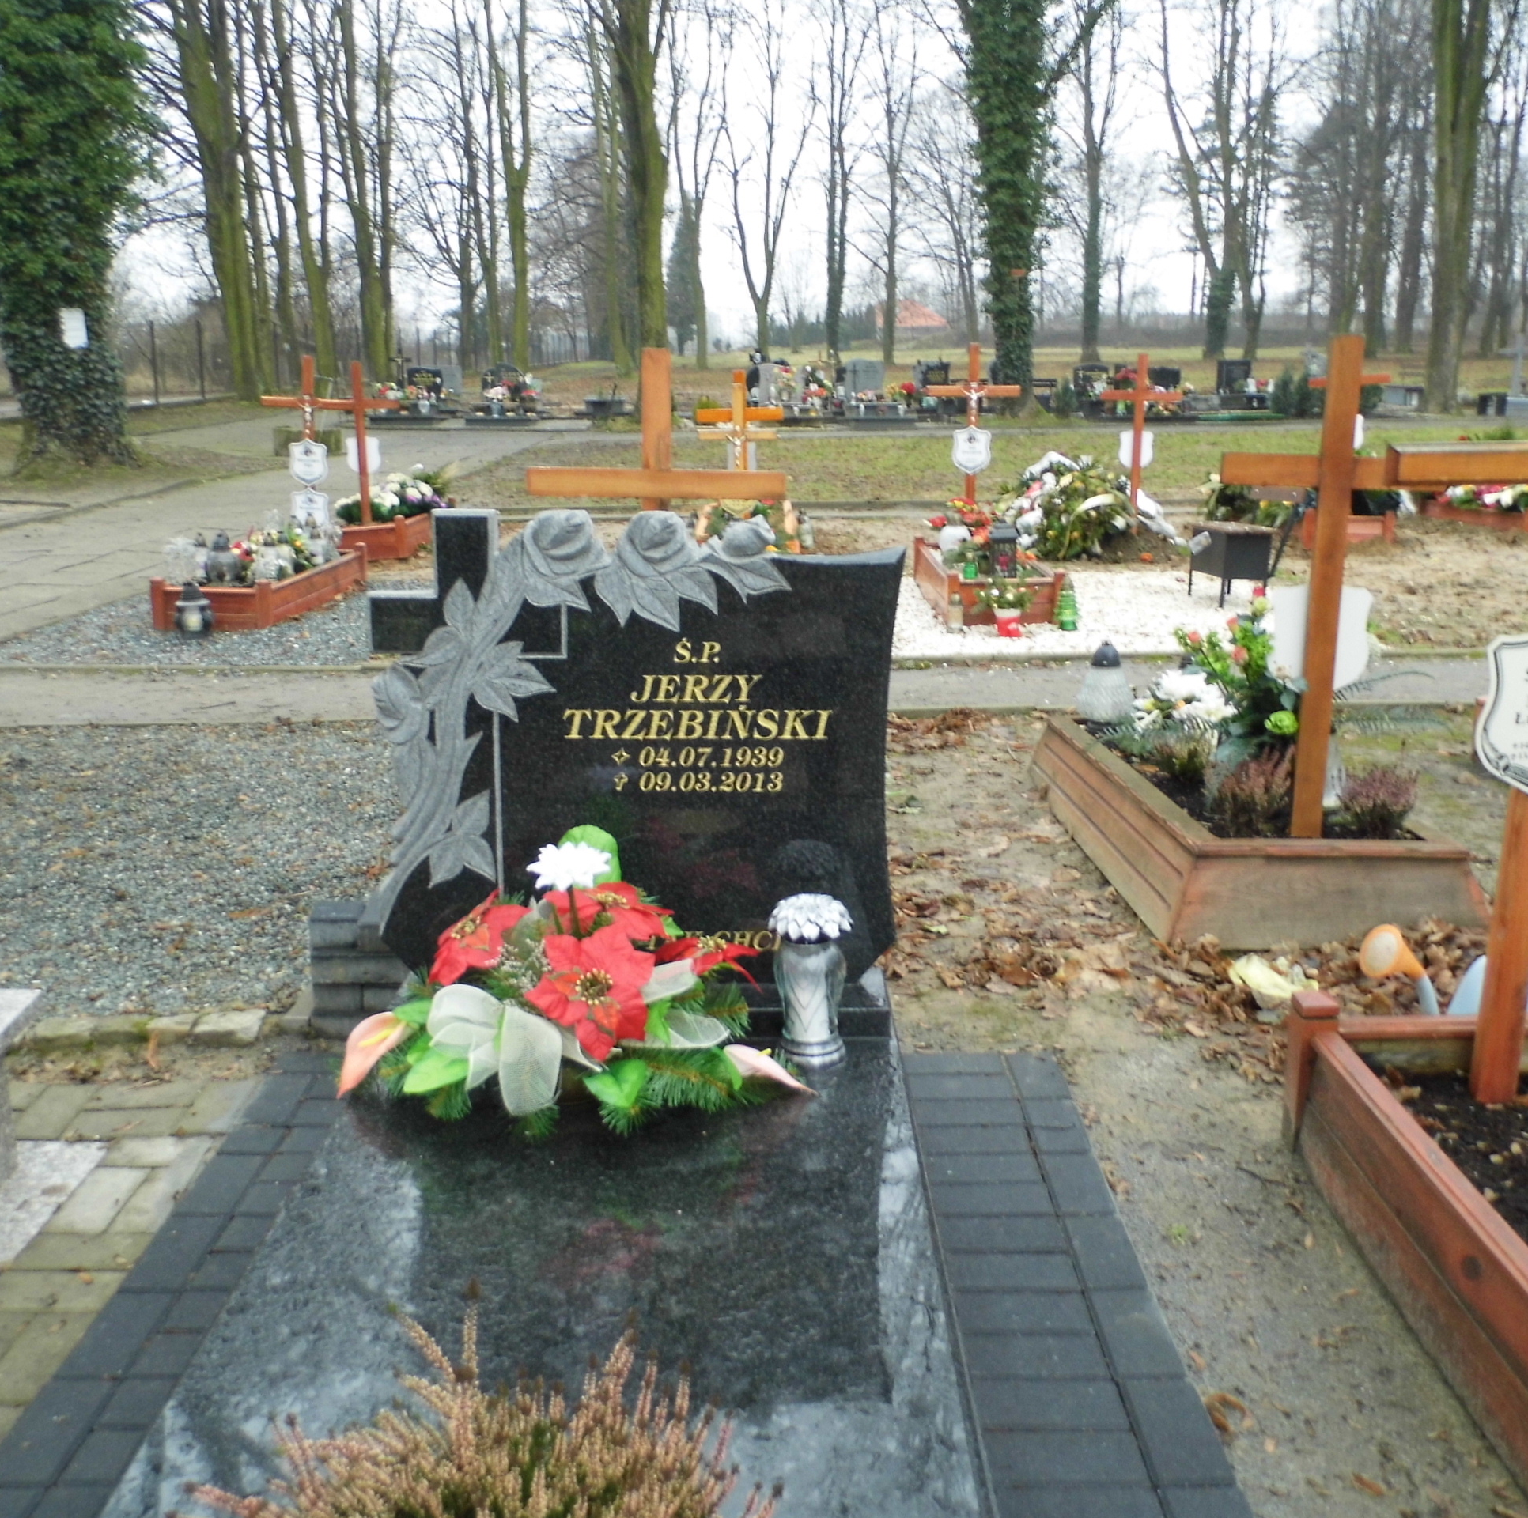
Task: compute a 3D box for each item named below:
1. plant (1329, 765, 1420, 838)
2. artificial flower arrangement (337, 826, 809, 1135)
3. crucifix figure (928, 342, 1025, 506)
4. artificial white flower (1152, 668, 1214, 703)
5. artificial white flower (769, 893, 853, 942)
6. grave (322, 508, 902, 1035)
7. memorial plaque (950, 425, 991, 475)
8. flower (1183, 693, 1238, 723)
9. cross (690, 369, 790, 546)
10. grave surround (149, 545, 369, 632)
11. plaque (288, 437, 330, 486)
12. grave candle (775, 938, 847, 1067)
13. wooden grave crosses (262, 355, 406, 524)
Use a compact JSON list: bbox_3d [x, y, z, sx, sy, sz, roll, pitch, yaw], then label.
[{"bbox_3d":[1.647,0.103,3.938,0.220,0.180,0.200,0,14,0],"label":"plant"},{"bbox_3d":[-0.314,0.356,2.492,0.755,0.420,0.400,-1,14,1],"label":"artificial flower arrangement"},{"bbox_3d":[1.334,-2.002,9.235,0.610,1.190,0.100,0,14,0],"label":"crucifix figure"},{"bbox_3d":[1.358,-0.241,4.729,0.175,0.114,0.150,0,14,0],"label":"artificial white flower"},{"bbox_3d":[0.083,0.279,2.608,0.140,0.065,0.140,0,14,0],"label":"artificial white flower"},{"bbox_3d":[-0.237,-0.006,2.734,0.950,0.908,0.110,0,12,0],"label":"grave"},{"bbox_3d":[1.308,-1.946,9.197,0.255,0.300,0.025,0,14,0],"label":"memorial plaque"},{"bbox_3d":[1.327,-0.151,4.350,0.145,0.085,0.130,-1,14,1],"label":"flower"},{"bbox_3d":[-0.160,-2.102,10.200,0.610,1.250,0.090,-1,14,1],"label":"cross"},{"bbox_3d":[-2.933,-1.027,8.647,0.660,0.280,1.650,0,14,4],"label":"grave surround"},{"bbox_3d":[-2.830,-1.851,9.100,0.245,0.295,0.020,-1,14,1],"label":"plaque"},{"bbox_3d":[0.083,0.431,2.595,0.118,0.224,0.118,-1,14,1],"label":"grave candle"},{"bbox_3d":[-2.850,-2.070,9.800,0.620,1.220,1.200,0,15,0],"label":"wooden grave crosses"}]

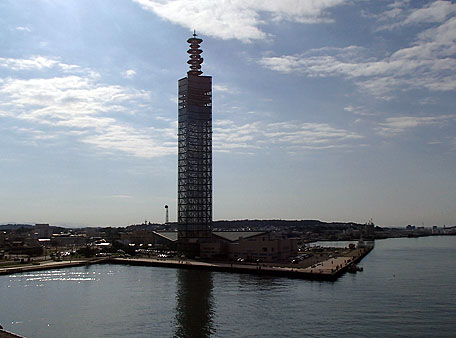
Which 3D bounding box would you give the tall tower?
[{"bbox_3d":[-20.355,-17.758,279.072,16.300,143.600,16.300,3,-9,-25],"label":"tall tower"}]

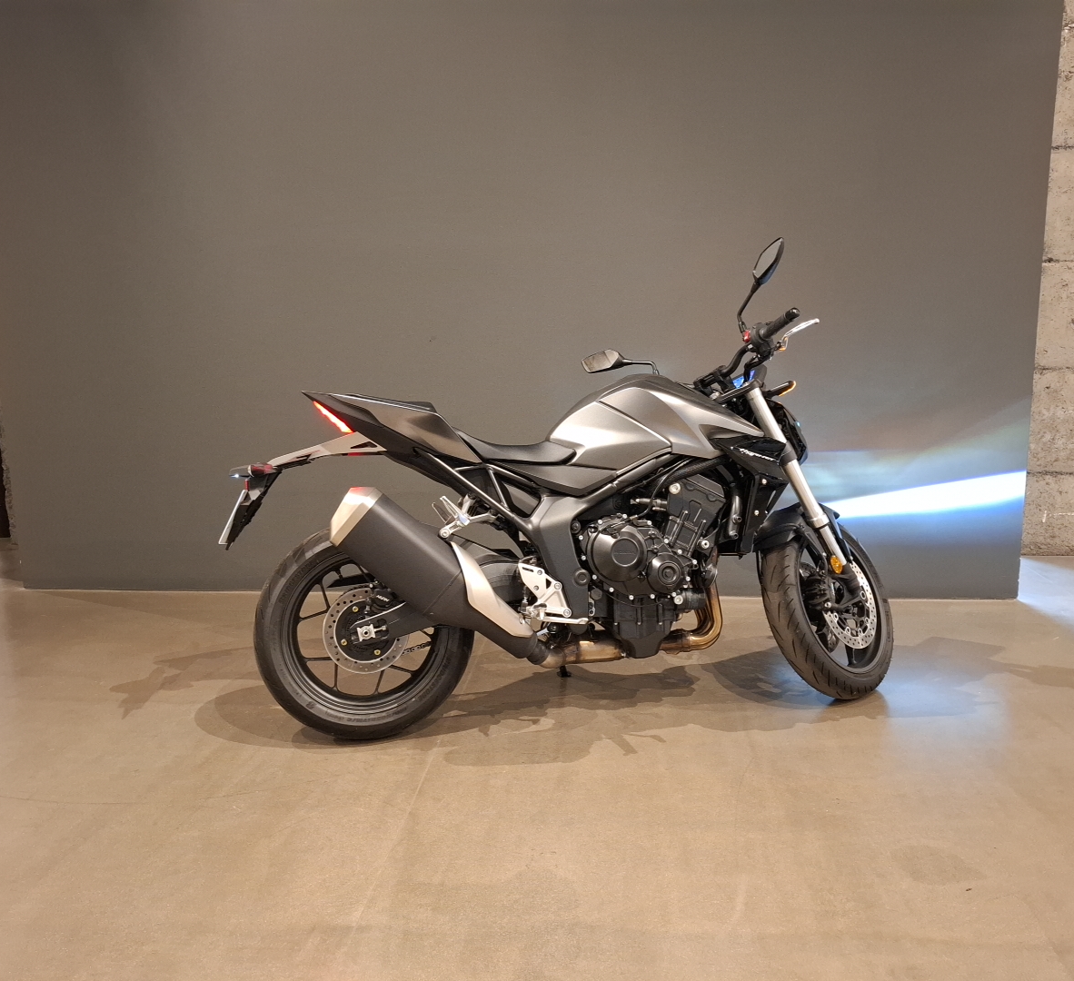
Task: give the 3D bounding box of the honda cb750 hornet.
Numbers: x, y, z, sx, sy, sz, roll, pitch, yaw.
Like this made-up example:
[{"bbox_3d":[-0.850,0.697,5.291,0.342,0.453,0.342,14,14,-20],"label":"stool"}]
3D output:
[{"bbox_3d":[0.120,-0.034,2.718,2.125,1.395,0.820,-3,10,-9],"label":"honda cb750 hornet"}]

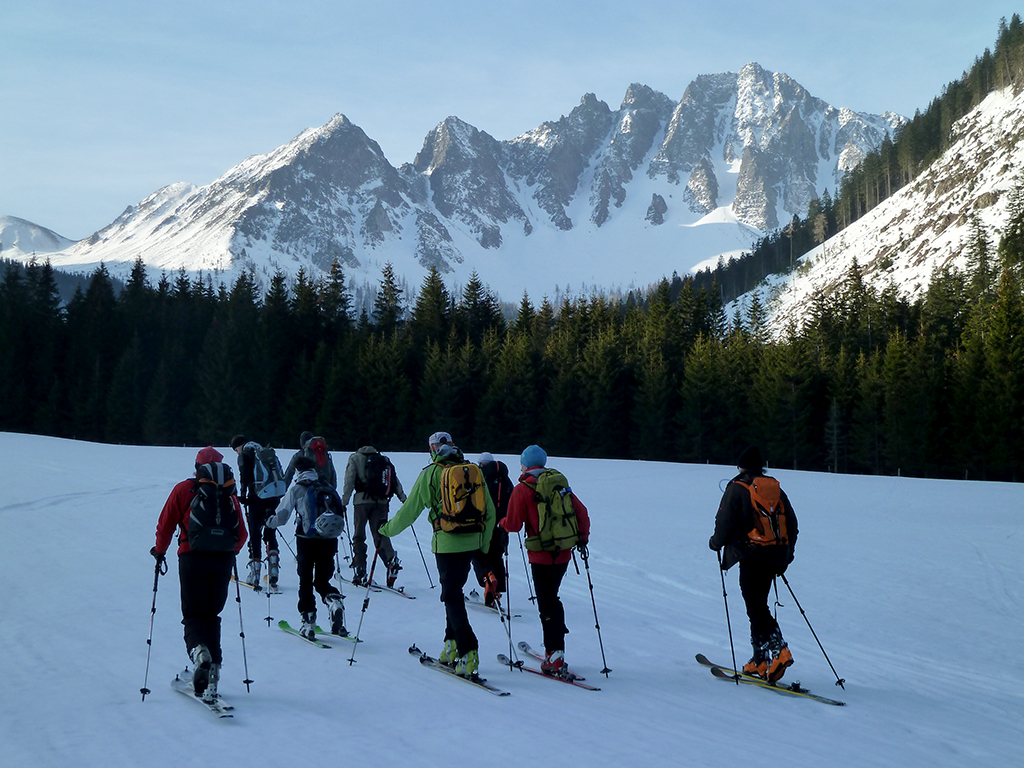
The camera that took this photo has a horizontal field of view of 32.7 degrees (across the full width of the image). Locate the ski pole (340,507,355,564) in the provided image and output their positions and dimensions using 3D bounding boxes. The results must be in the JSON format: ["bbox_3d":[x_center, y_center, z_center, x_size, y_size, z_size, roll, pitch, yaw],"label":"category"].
[{"bbox_3d":[-1.891,1.881,20.510,0.090,1.033,0.090,-6,-25,-13],"label":"ski pole"}]

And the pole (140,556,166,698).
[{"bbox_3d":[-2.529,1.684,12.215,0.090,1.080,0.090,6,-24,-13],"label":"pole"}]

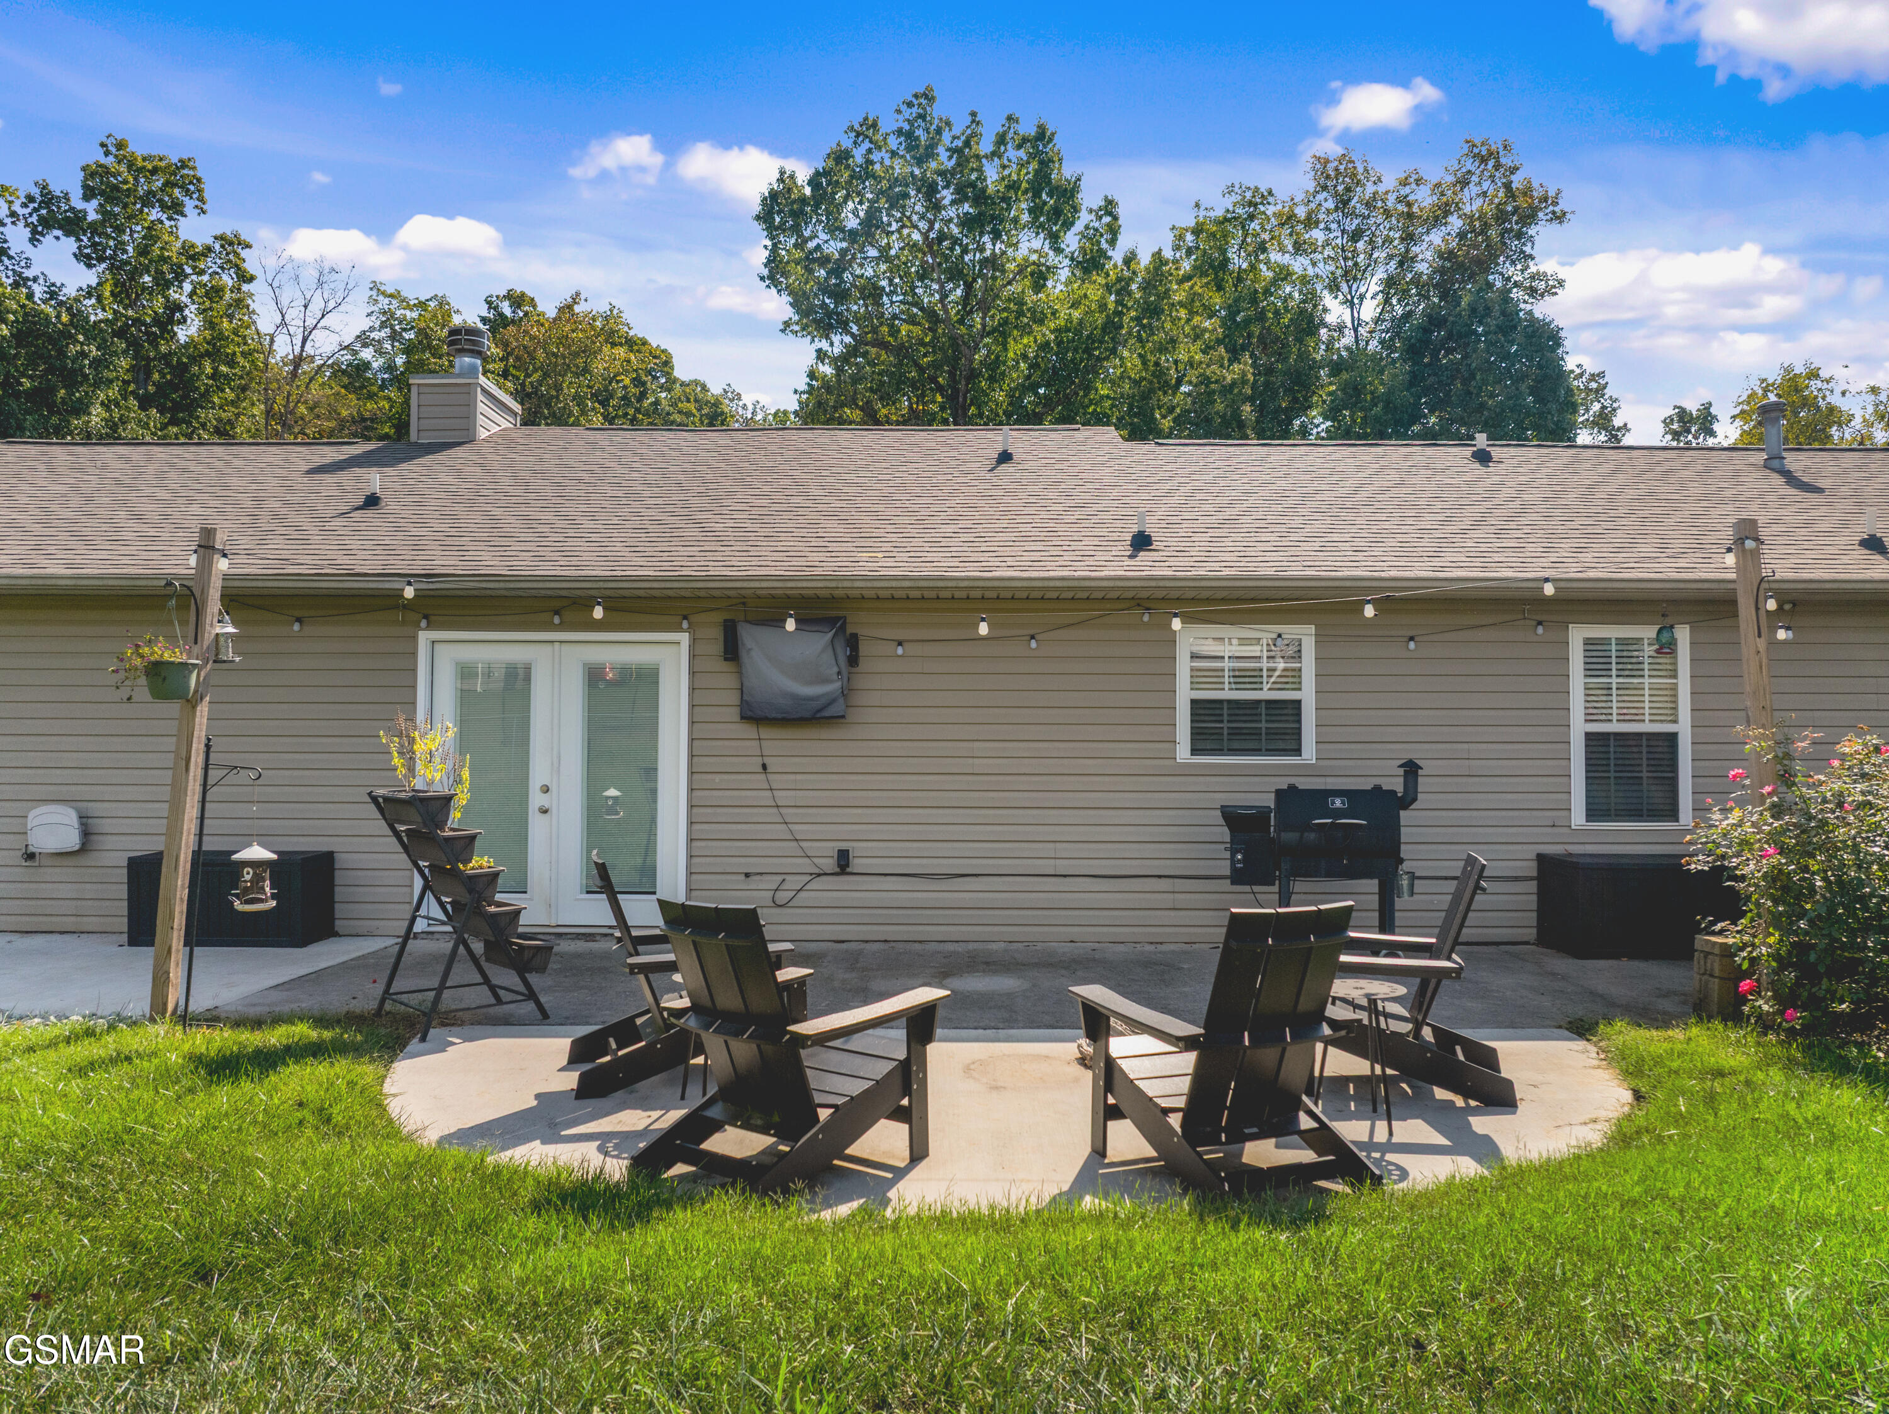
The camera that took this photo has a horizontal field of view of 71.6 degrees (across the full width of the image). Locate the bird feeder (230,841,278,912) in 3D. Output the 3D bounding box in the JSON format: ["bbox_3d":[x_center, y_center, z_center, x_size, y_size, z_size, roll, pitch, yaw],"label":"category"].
[{"bbox_3d":[-3.138,0.774,5.950,0.215,0.310,0.215,0,-2,1],"label":"bird feeder"}]

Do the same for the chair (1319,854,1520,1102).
[{"bbox_3d":[1.943,1.124,5.636,0.893,0.965,0.789,0,-2,16],"label":"chair"}]

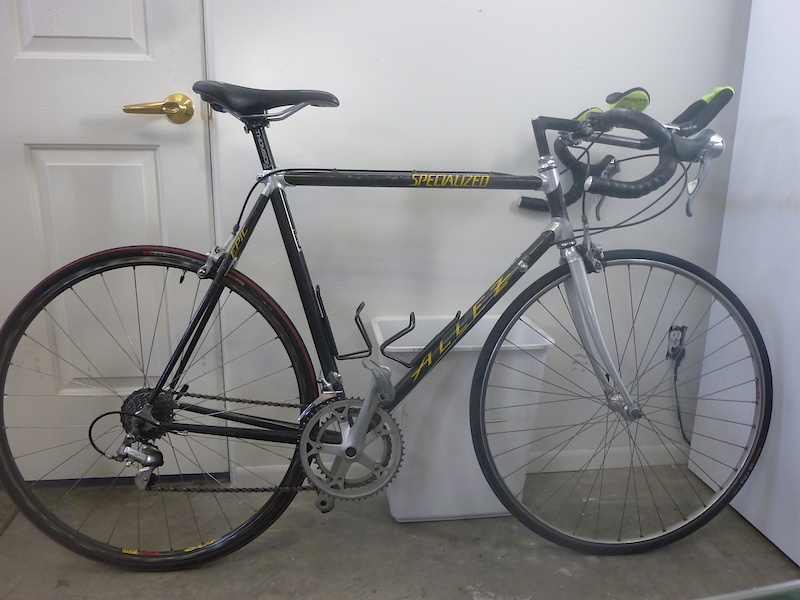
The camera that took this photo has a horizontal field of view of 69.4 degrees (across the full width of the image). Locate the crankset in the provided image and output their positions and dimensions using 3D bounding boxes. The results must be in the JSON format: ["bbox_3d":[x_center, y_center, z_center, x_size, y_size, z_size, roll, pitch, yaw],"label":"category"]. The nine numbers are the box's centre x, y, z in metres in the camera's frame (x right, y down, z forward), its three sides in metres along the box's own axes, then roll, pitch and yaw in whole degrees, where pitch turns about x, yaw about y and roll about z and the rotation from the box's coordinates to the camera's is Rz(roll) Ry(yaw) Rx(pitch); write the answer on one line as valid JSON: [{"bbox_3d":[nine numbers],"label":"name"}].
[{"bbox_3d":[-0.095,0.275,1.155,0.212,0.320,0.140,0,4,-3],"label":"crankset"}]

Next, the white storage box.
[{"bbox_3d":[0.134,0.292,1.392,0.390,0.452,0.238,-1,13,-7],"label":"white storage box"}]

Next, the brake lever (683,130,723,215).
[{"bbox_3d":[0.535,-0.221,1.015,0.062,0.142,0.042,0,5,-6],"label":"brake lever"}]

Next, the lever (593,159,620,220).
[{"bbox_3d":[0.501,-0.268,1.403,0.062,0.142,0.042,0,5,-6],"label":"lever"}]

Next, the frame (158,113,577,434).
[{"bbox_3d":[-0.074,-0.023,1.179,0.875,0.680,0.140,0,4,-3],"label":"frame"}]

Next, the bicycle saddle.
[{"bbox_3d":[-0.260,-0.387,1.140,0.275,0.066,0.145,0,4,-3],"label":"bicycle saddle"}]

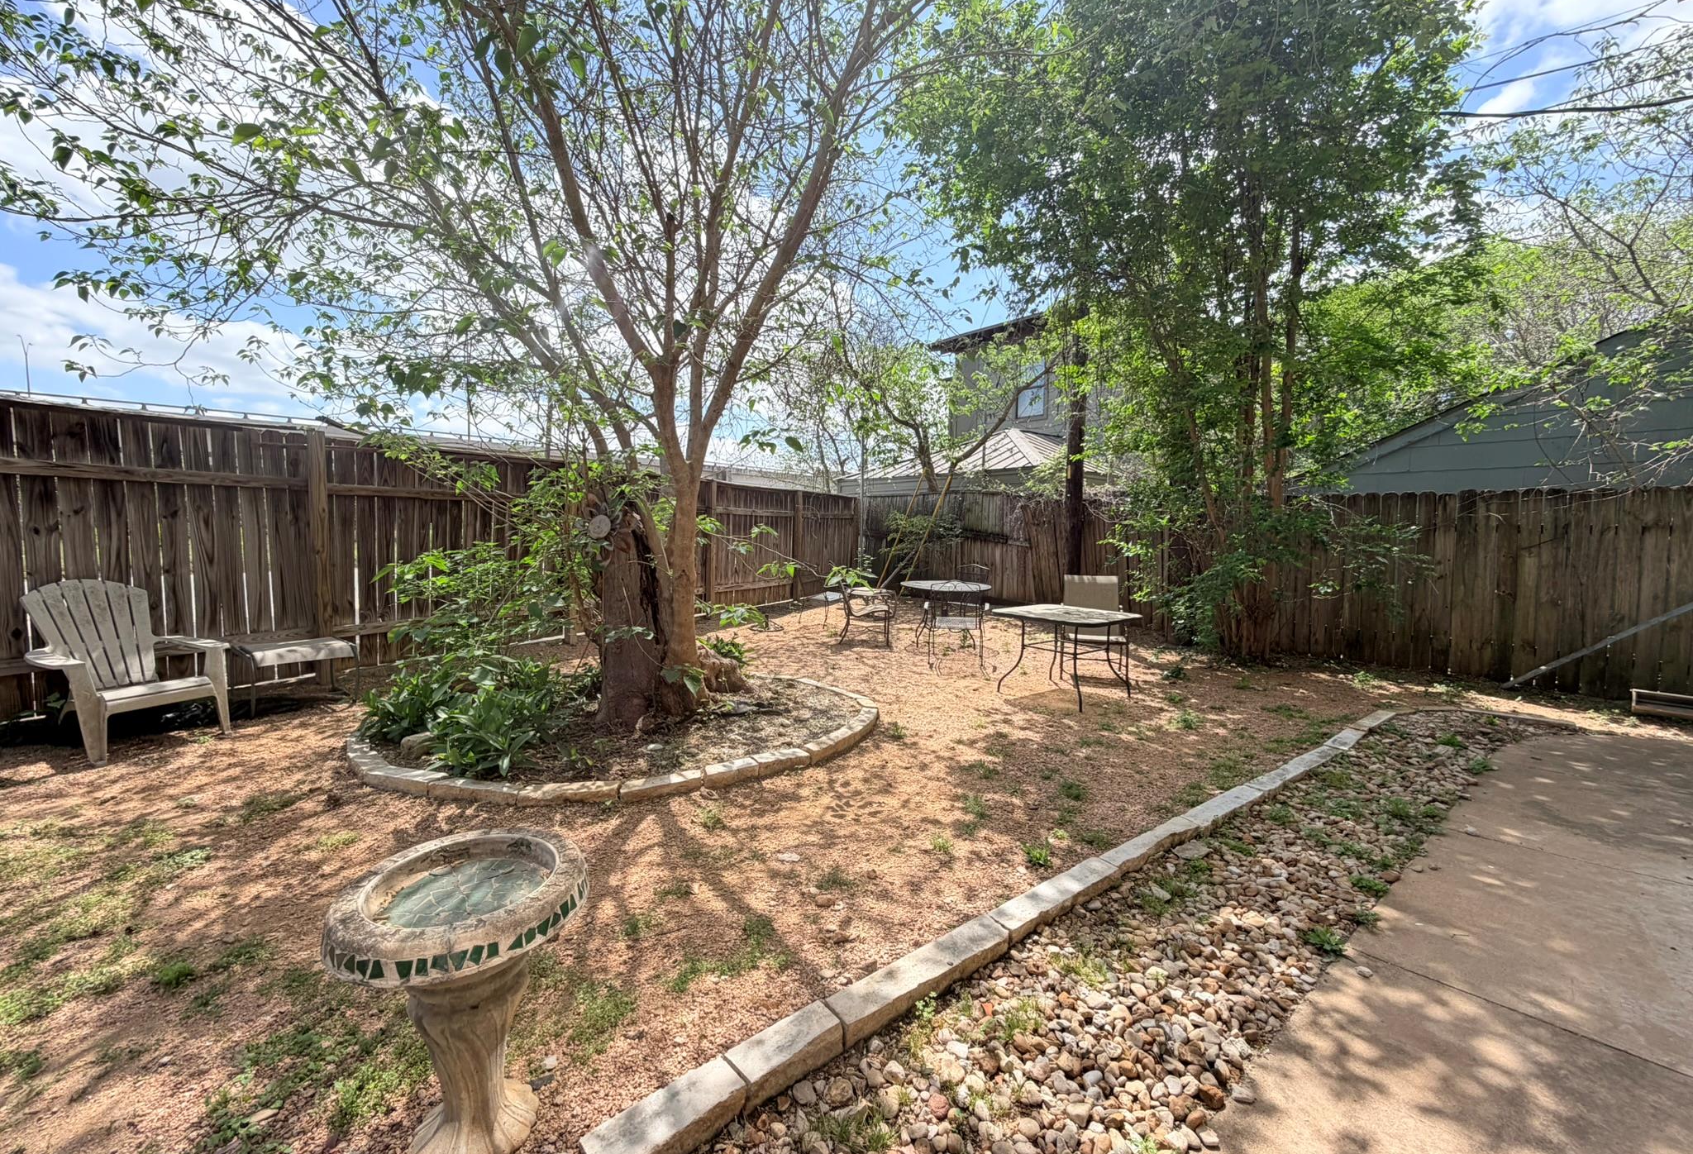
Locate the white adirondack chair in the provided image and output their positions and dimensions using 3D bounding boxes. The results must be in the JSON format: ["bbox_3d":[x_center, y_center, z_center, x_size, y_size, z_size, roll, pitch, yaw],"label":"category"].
[{"bbox_3d":[-4.222,0.486,3.969,0.820,0.930,0.720,1,4,17],"label":"white adirondack chair"}]

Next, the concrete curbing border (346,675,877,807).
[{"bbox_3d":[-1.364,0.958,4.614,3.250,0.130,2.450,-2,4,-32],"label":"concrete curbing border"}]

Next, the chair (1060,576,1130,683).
[{"bbox_3d":[2.413,0.486,6.631,0.600,0.940,0.690,1,4,20],"label":"chair"}]

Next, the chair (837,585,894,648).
[{"bbox_3d":[0.257,0.367,8.186,0.670,0.800,0.600,-1,3,-3],"label":"chair"}]

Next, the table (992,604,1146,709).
[{"bbox_3d":[1.864,0.654,5.819,0.890,0.695,0.890,-3,5,-42],"label":"table"}]

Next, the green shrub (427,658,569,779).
[{"bbox_3d":[-1.935,0.780,3.892,0.680,0.420,0.600,-2,4,-27],"label":"green shrub"}]

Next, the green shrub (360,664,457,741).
[{"bbox_3d":[-2.646,0.760,4.251,0.550,0.360,0.450,-2,4,-32],"label":"green shrub"}]

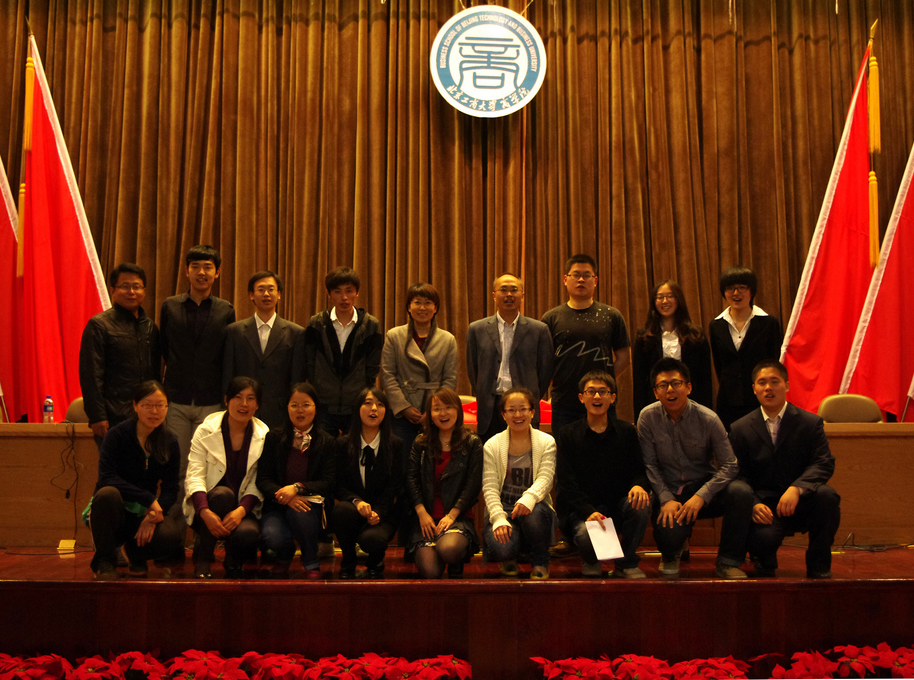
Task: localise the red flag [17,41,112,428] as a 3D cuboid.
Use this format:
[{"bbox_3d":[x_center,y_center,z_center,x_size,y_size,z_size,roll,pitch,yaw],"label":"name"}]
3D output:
[{"bbox_3d":[-2.887,-0.831,8.287,0.800,2.889,0.320,0,-4,-3],"label":"red flag"}]

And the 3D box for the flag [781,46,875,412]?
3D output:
[{"bbox_3d":[2.784,-0.841,8.292,0.786,2.777,0.400,0,-5,0],"label":"flag"}]

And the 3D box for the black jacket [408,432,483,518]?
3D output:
[{"bbox_3d":[-0.065,0.706,5.713,0.410,0.447,0.340,0,-4,0],"label":"black jacket"}]

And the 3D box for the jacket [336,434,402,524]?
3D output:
[{"bbox_3d":[-0.456,0.713,5.712,0.380,0.462,0.360,0,-4,-5],"label":"jacket"}]

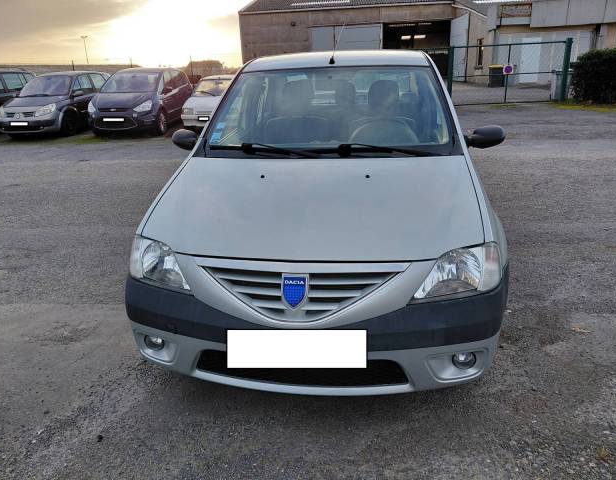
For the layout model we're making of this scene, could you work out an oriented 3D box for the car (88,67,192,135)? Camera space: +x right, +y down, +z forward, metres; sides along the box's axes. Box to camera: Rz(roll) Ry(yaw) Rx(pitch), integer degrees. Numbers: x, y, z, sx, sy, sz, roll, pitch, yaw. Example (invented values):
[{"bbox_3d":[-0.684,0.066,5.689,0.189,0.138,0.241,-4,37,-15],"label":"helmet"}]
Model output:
[{"bbox_3d":[-4.609,-4.005,13.104,1.904,1.658,4.768,-1,20,1],"label":"car"}]

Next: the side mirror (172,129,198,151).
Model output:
[{"bbox_3d":[-0.767,-0.639,2.951,0.215,0.135,0.140,1,20,8],"label":"side mirror"}]

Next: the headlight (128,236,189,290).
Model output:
[{"bbox_3d":[-0.627,0.088,1.973,0.380,0.195,0.320,1,20,8],"label":"headlight"}]

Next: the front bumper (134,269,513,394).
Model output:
[{"bbox_3d":[-0.022,0.330,1.929,1.700,0.470,0.480,1,20,8],"label":"front bumper"}]

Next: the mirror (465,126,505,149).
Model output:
[{"bbox_3d":[1.035,-0.603,2.697,0.215,0.135,0.140,1,20,8],"label":"mirror"}]

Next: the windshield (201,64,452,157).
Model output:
[{"bbox_3d":[0.121,-0.811,2.777,1.420,0.160,0.850,1,51,8],"label":"windshield"}]

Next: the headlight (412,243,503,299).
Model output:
[{"bbox_3d":[0.581,0.113,1.802,0.380,0.195,0.320,1,20,8],"label":"headlight"}]

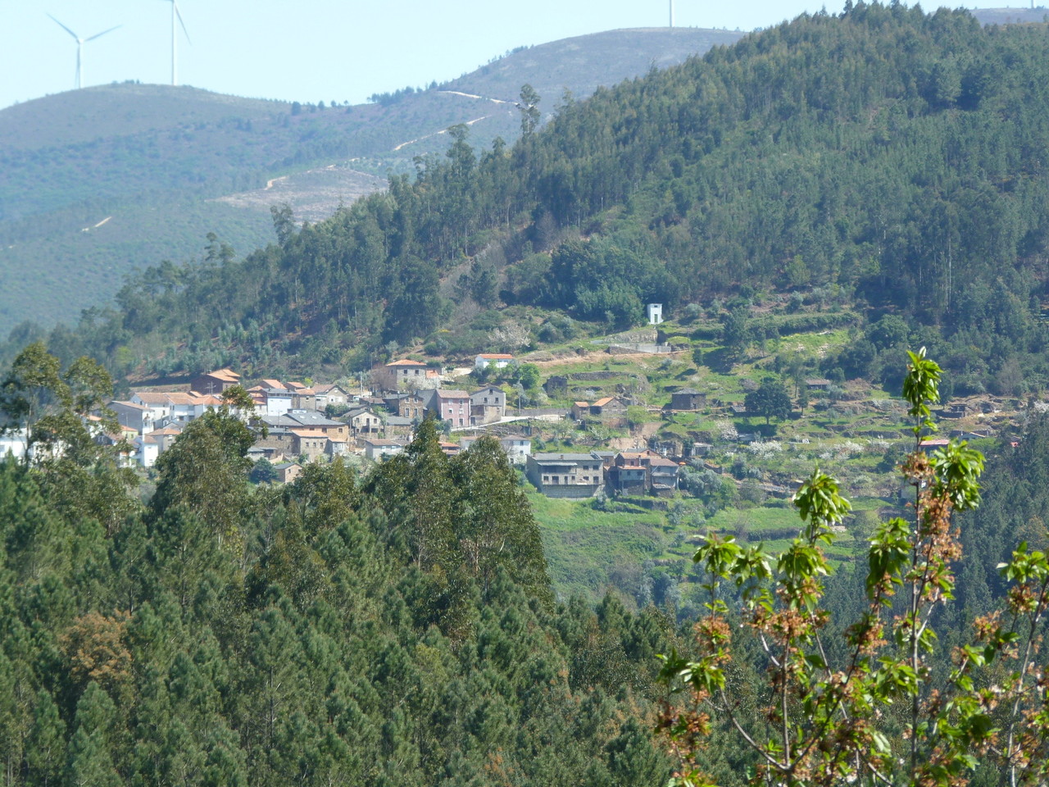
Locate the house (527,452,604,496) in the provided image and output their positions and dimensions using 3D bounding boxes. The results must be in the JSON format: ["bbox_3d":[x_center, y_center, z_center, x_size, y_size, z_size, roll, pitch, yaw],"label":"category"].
[{"bbox_3d":[10.486,21.070,1670.000,17.800,11.200,10.000,-1,2,-21],"label":"house"}]

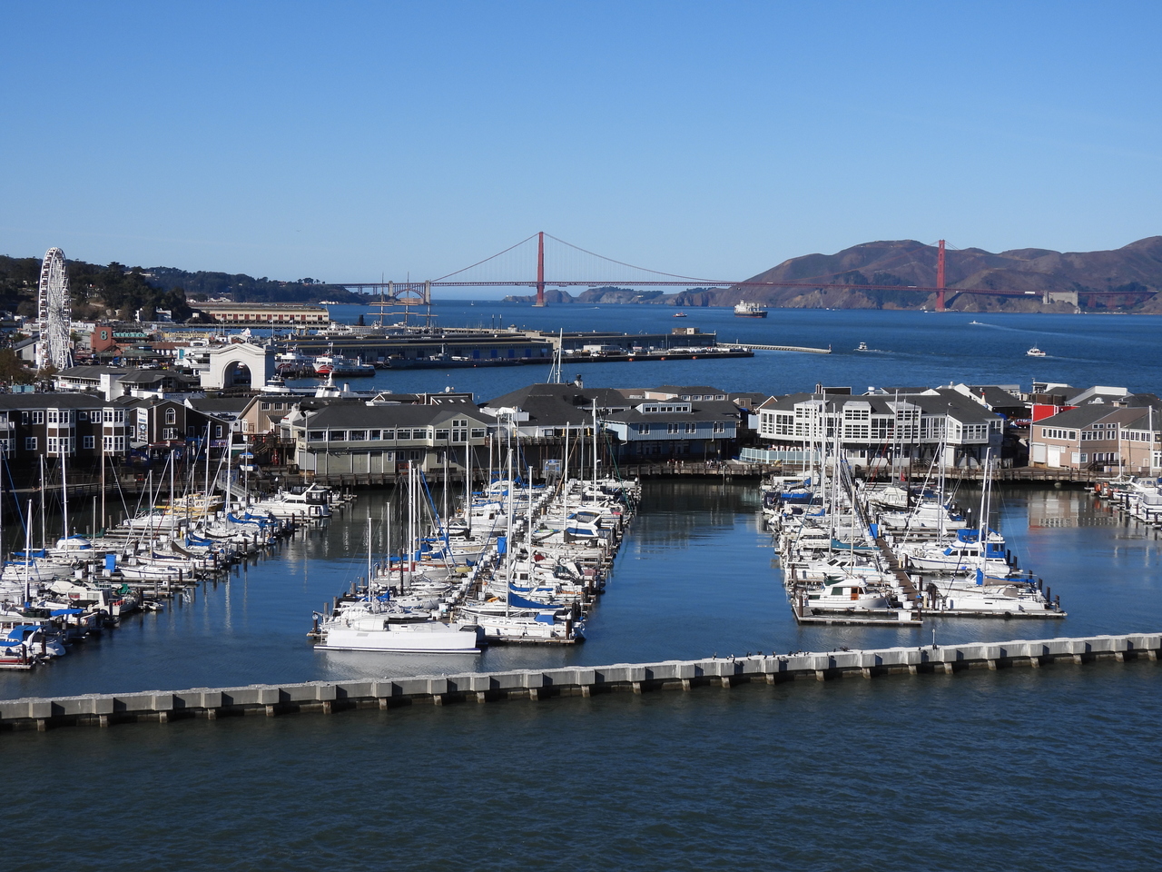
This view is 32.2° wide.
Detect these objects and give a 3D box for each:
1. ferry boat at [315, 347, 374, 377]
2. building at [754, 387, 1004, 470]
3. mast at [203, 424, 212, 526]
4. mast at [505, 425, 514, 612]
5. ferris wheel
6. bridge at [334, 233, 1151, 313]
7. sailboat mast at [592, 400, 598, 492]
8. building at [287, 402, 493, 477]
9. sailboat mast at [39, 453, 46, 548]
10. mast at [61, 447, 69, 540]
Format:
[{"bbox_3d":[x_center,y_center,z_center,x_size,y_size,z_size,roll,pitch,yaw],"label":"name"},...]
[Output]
[{"bbox_3d":[-92.155,-29.192,788.106,8.000,11.500,27.000,4,5,43],"label":"ferry boat"},{"bbox_3d":[52.869,-1.231,366.791,43.864,13.981,20.000,1,4,-2],"label":"building"},{"bbox_3d":[-48.462,5.084,261.661,0.250,13.629,0.250,2,4,0],"label":"mast"},{"bbox_3d":[-6.777,7.807,188.531,0.280,18.625,0.280,1,4,0],"label":"mast"},{"bbox_3d":[-181.544,-43.192,695.396,8.500,45.500,42.000,0,4,-4],"label":"ferris wheel"},{"bbox_3d":[547.550,-509.872,6287.116,2654.375,227.000,27.400,0,4,-9],"label":"bridge"},{"bbox_3d":[2.124,2.385,296.355,0.250,15.475,0.250,0,4,0],"label":"sailboat mast"},{"bbox_3d":[-33.865,0.144,352.831,32.256,10.967,17.000,0,4,-17],"label":"building"},{"bbox_3d":[-62.356,7.908,233.630,0.250,11.533,0.250,0,4,0],"label":"sailboat mast"},{"bbox_3d":[-60.052,7.415,234.667,0.250,12.435,0.250,0,4,0],"label":"mast"}]

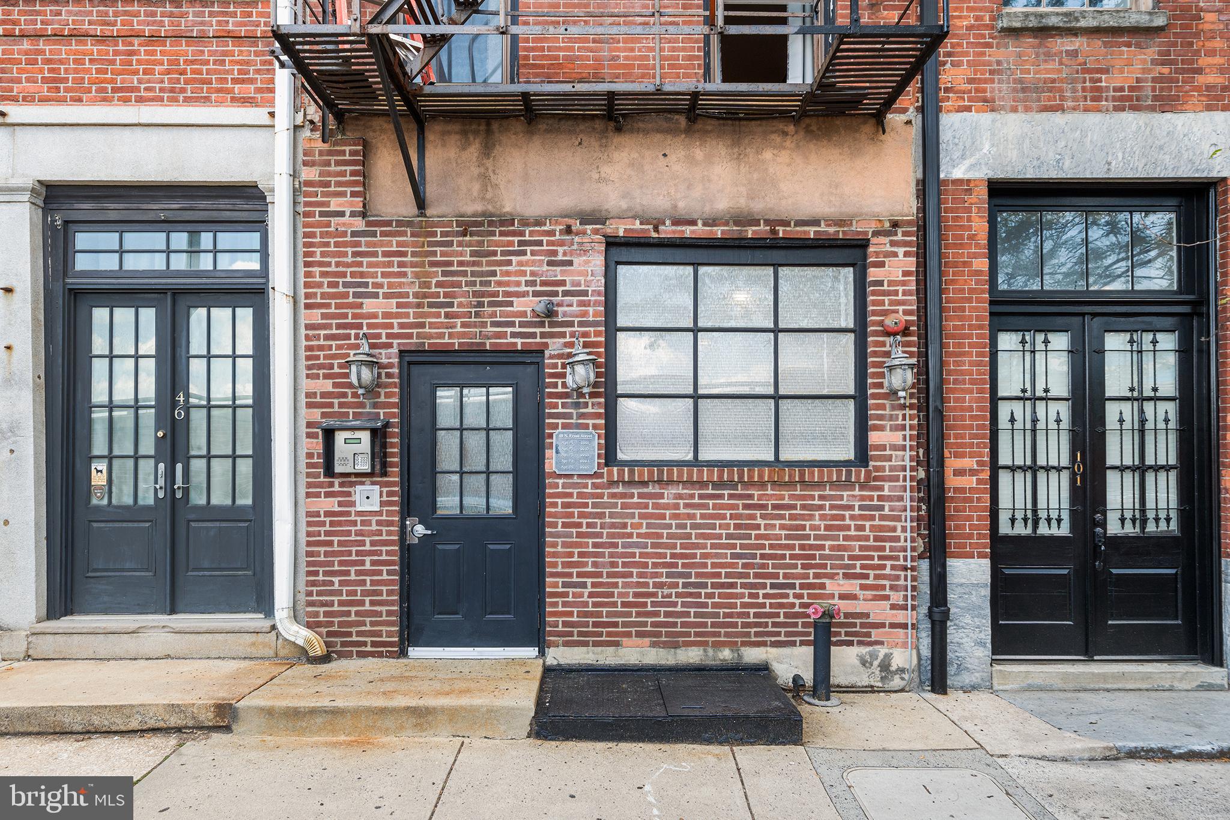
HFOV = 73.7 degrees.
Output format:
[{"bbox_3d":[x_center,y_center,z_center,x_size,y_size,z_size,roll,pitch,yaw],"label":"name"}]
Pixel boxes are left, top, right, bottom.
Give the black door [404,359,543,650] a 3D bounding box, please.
[{"bbox_3d":[-0.974,0.663,5.689,0.946,2.017,0.070,0,-1,0],"label":"black door"}]

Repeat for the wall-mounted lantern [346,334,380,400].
[{"bbox_3d":[-1.677,-0.290,5.475,0.229,0.447,0.270,0,-1,0],"label":"wall-mounted lantern"}]

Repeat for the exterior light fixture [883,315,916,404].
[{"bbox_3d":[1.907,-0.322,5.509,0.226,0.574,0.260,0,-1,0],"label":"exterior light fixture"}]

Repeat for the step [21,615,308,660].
[{"bbox_3d":[-3.125,1.593,5.730,1.810,0.245,0.260,0,-1,0],"label":"step"}]

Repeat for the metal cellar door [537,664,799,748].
[{"bbox_3d":[0.296,1.846,5.190,1.548,0.185,0.940,0,-1,0],"label":"metal cellar door"}]

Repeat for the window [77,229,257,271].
[{"bbox_3d":[-3.169,-1.122,5.838,1.342,0.320,0.060,0,-1,0],"label":"window"}]

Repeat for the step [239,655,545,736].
[{"bbox_3d":[-1.321,1.795,5.175,1.707,0.174,0.950,0,-1,0],"label":"step"}]

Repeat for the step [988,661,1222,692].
[{"bbox_3d":[3.394,1.857,5.750,1.623,0.154,0.250,0,-1,0],"label":"step"}]

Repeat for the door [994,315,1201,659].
[{"bbox_3d":[3.379,0.538,5.840,1.509,2.435,0.100,0,-1,0],"label":"door"}]

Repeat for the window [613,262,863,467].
[{"bbox_3d":[0.832,-0.334,5.701,1.753,1.433,0.080,0,-1,0],"label":"window"}]

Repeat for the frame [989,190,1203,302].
[{"bbox_3d":[3.395,-1.165,5.860,1.540,0.793,0.100,0,-1,0],"label":"frame"}]

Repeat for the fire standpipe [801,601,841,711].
[{"bbox_3d":[1.373,1.619,5.465,0.240,0.653,0.250,0,-1,0],"label":"fire standpipe"}]

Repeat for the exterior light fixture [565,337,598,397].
[{"bbox_3d":[-0.221,-0.288,5.487,0.218,0.429,0.270,0,-1,0],"label":"exterior light fixture"}]

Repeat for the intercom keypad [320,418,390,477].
[{"bbox_3d":[-1.768,0.258,5.572,0.423,0.390,0.185,0,-1,0],"label":"intercom keypad"}]

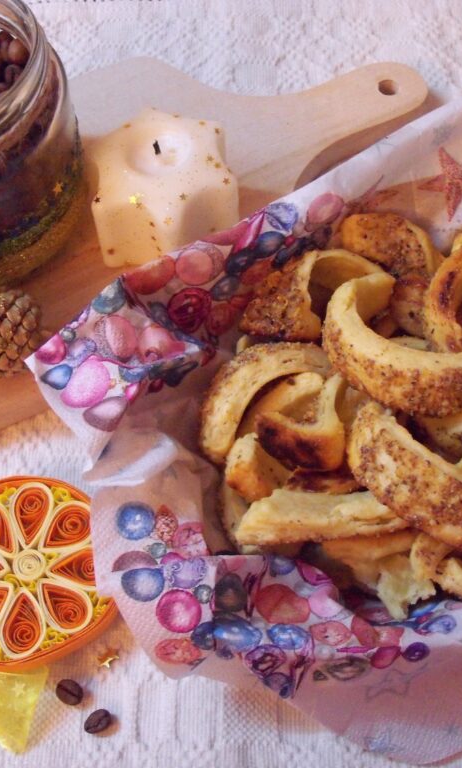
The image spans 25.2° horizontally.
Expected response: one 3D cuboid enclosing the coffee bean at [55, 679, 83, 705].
[{"bbox_3d":[-0.055,0.106,0.355,0.011,0.005,0.008,28,66,18],"label":"coffee bean"}]

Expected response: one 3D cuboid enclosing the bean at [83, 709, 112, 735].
[{"bbox_3d":[-0.044,0.114,0.349,0.010,0.005,0.008,-23,62,-9],"label":"bean"}]

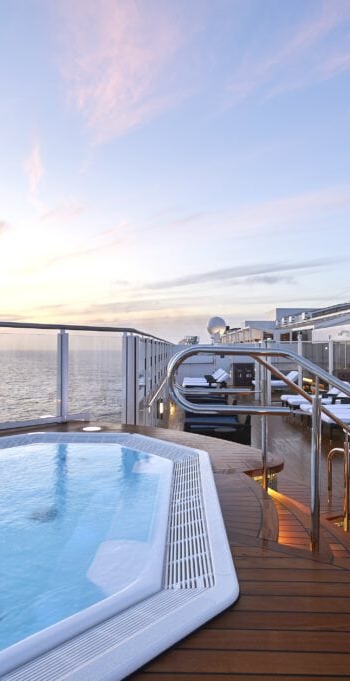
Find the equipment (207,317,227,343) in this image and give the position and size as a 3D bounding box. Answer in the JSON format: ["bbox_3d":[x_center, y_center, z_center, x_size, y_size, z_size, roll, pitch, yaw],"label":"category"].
[{"bbox_3d":[4.011,-1.003,38.000,1.850,2.500,1.850,0,-1,2],"label":"equipment"}]

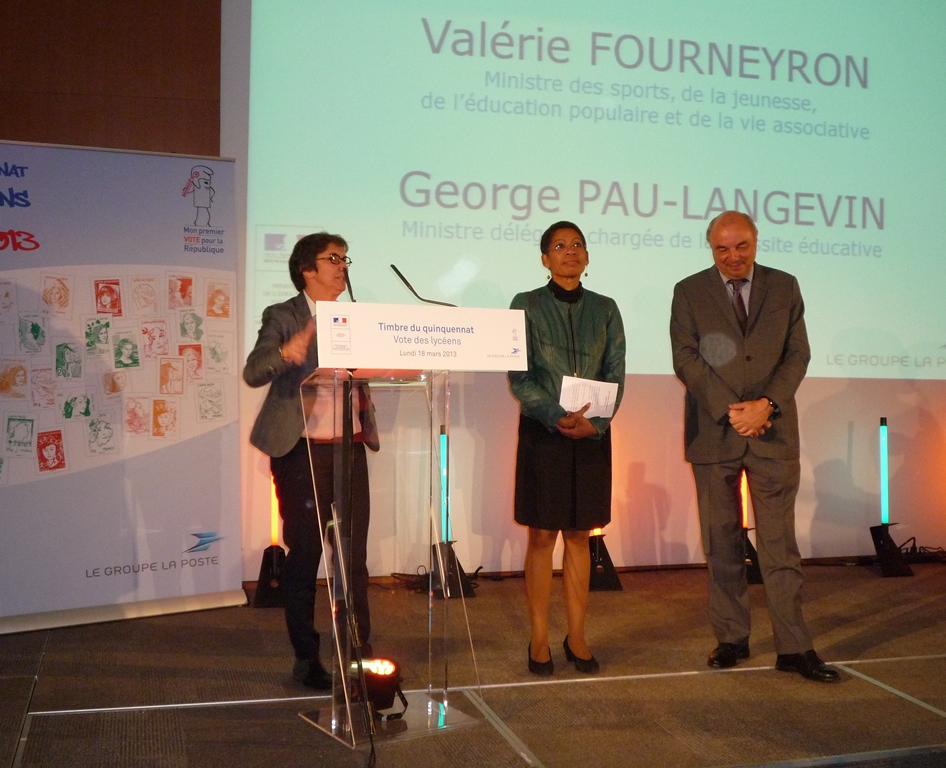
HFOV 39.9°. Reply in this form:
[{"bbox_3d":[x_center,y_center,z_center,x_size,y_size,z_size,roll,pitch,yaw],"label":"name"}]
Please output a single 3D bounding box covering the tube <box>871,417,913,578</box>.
[{"bbox_3d":[2.288,0.610,7.100,0.180,0.840,0.190,0,2,-15],"label":"tube"}]

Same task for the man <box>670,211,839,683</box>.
[{"bbox_3d":[1.075,0.217,5.040,0.600,1.760,0.450,1,2,3],"label":"man"}]

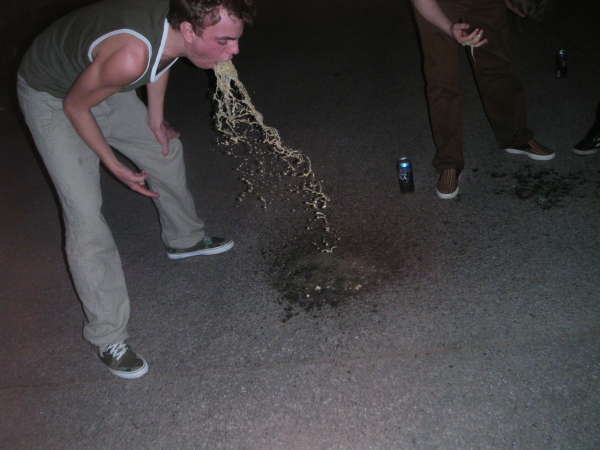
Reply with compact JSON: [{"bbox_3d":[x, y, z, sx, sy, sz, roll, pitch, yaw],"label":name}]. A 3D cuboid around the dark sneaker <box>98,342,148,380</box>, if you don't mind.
[{"bbox_3d":[-0.619,0.410,2.239,0.108,0.100,0.288,-28,34,-33],"label":"dark sneaker"}]

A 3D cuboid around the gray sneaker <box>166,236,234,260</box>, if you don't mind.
[{"bbox_3d":[-0.430,0.065,2.828,0.288,0.100,0.108,-10,28,-4],"label":"gray sneaker"}]

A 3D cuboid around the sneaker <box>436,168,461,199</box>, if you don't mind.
[{"bbox_3d":[0.688,-0.224,3.066,0.105,0.100,0.285,-1,29,12],"label":"sneaker"}]

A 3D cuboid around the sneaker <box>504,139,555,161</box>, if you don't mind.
[{"bbox_3d":[1.146,-0.406,3.282,0.280,0.100,0.105,19,38,40],"label":"sneaker"}]

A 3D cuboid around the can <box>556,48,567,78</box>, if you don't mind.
[{"bbox_3d":[1.654,-1.013,4.152,0.066,0.158,0.066,-6,28,3],"label":"can"}]

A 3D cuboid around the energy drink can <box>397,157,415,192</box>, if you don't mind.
[{"bbox_3d":[0.496,-0.231,3.069,0.066,0.158,0.066,-6,28,3],"label":"energy drink can"}]

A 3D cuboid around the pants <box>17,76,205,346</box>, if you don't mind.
[{"bbox_3d":[-0.678,-0.140,2.373,0.420,0.890,0.780,-2,29,11],"label":"pants"}]

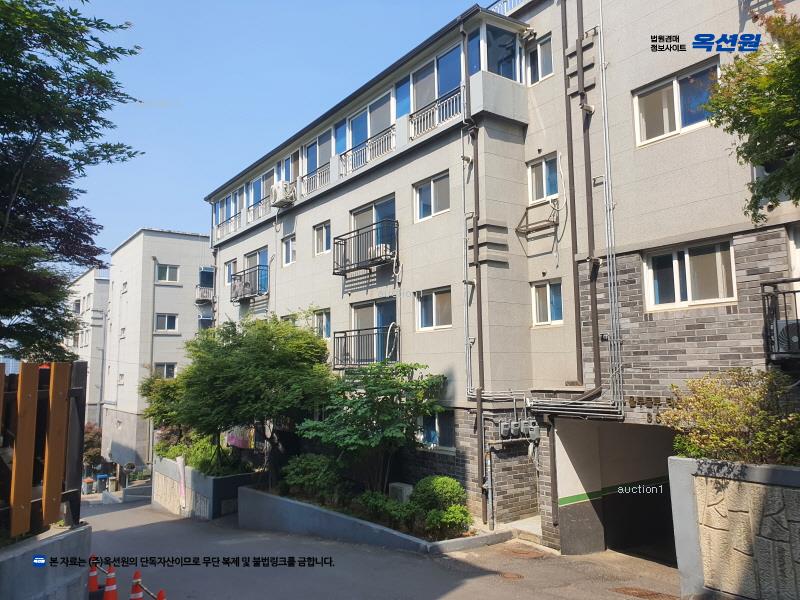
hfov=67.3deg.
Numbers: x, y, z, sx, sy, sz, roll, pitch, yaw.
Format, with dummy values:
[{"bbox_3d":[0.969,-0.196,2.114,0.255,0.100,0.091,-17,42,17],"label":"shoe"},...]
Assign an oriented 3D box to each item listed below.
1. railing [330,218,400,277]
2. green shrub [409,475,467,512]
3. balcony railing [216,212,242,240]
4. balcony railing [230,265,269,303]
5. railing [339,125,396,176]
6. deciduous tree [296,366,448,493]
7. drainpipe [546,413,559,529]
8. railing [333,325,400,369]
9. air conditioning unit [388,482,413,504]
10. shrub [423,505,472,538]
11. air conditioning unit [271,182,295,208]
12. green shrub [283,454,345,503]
[{"bbox_3d":[-0.976,-1.390,16.692,0.420,1.100,2.700,4,-8,-36],"label":"railing"},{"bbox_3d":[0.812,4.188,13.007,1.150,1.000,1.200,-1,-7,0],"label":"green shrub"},{"bbox_3d":[-7.389,-3.145,25.957,0.080,0.701,2.928,4,-8,-36],"label":"balcony railing"},{"bbox_3d":[-5.841,-0.581,23.330,0.420,1.090,2.780,4,-8,-36],"label":"balcony railing"},{"bbox_3d":[-0.922,-4.102,16.756,0.120,0.660,2.800,4,-8,-36],"label":"railing"},{"bbox_3d":[-0.687,3.201,14.497,3.000,3.450,3.600,4,-8,-36],"label":"deciduous tree"},{"bbox_3d":[2.905,3.210,11.351,0.130,2.058,0.120,4,-8,-36],"label":"drainpipe"},{"bbox_3d":[-0.946,1.351,16.373,0.420,1.080,2.700,4,-8,-36],"label":"railing"},{"bbox_3d":[0.031,4.872,14.869,0.290,0.560,0.572,4,-8,-36],"label":"air conditioning unit"},{"bbox_3d":[0.948,4.282,11.750,0.780,0.580,0.820,4,-8,-36],"label":"shrub"},{"bbox_3d":[-4.094,-3.647,20.630,0.350,0.660,0.780,4,-8,-36],"label":"air conditioning unit"},{"bbox_3d":[-2.322,4.596,15.767,1.450,1.350,1.650,4,-8,-36],"label":"green shrub"}]

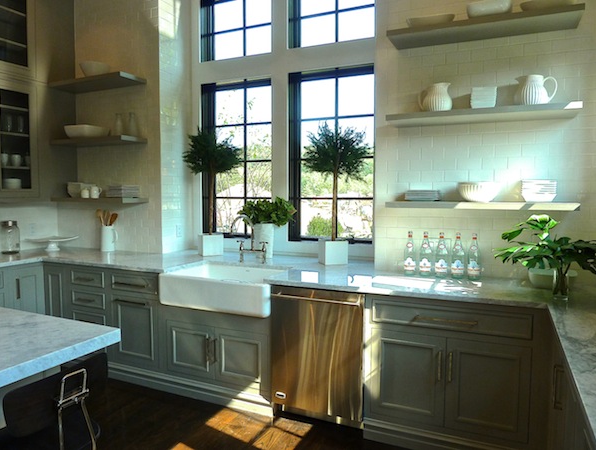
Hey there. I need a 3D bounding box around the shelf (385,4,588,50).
[{"bbox_3d":[1.115,-1.198,2.667,1.058,0.036,0.287,2,4,24],"label":"shelf"}]

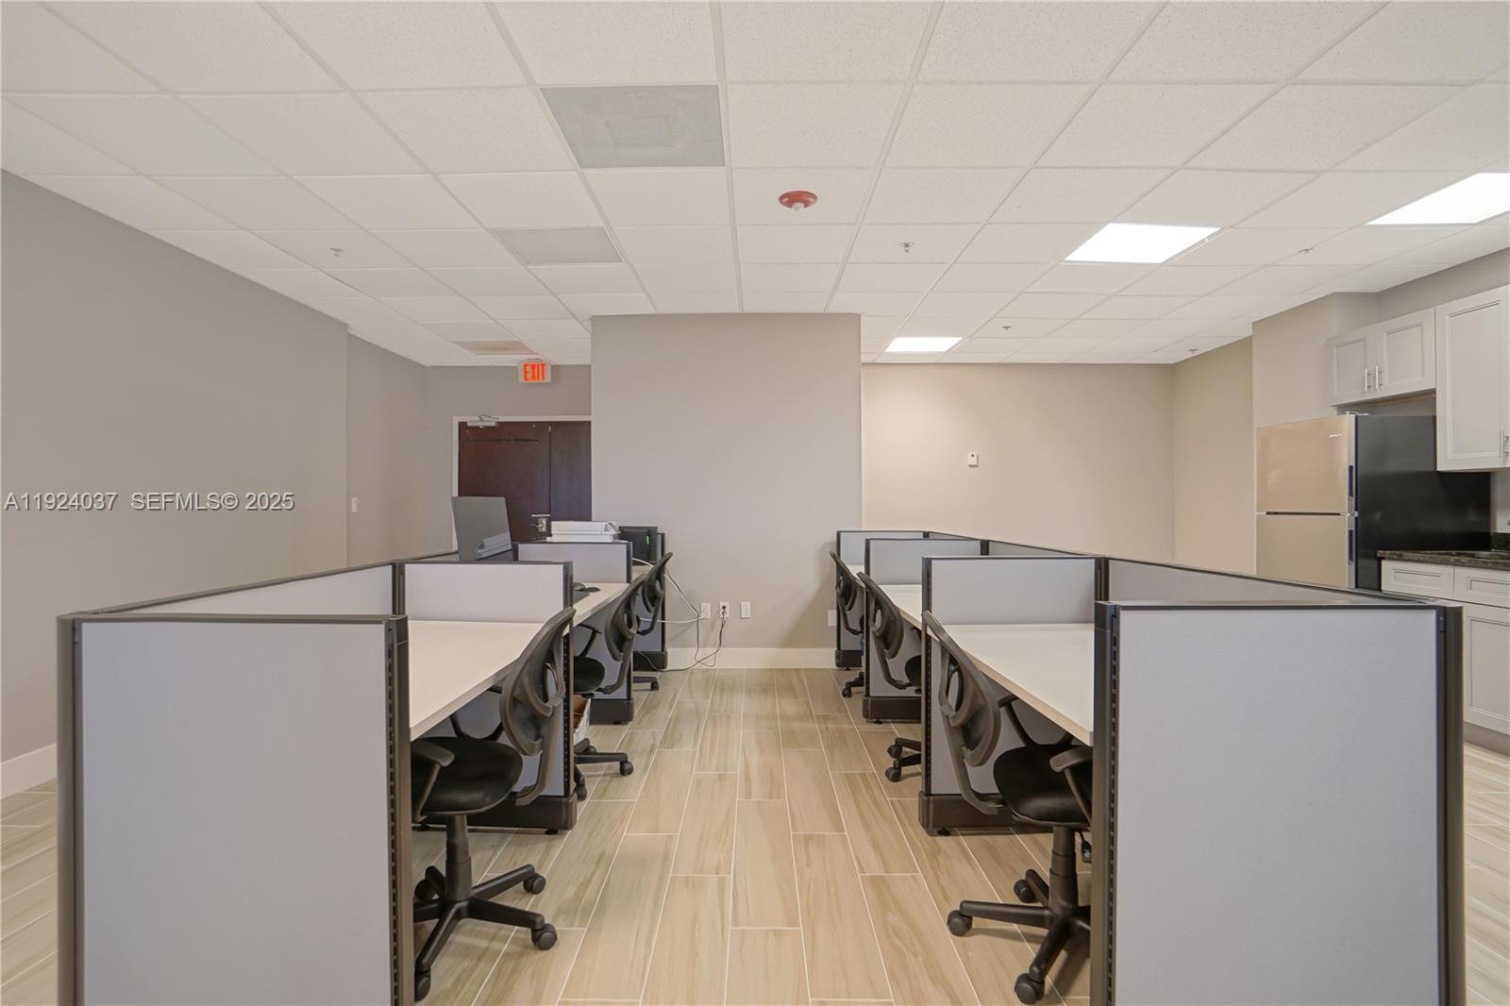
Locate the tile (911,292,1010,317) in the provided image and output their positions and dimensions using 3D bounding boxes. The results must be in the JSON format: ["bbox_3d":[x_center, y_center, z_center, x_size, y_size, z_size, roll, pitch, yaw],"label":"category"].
[{"bbox_3d":[1.483,-1.422,4.840,0.618,0.020,0.576,0,0,0],"label":"tile"}]

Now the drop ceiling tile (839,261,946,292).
[{"bbox_3d":[0.844,-1.403,4.212,0.614,0.020,0.557,0,0,1],"label":"drop ceiling tile"}]

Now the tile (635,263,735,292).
[{"bbox_3d":[-0.413,-1.413,4.208,0.620,0.020,0.580,0,0,0],"label":"tile"}]

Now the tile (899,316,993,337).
[{"bbox_3d":[1.488,-1.422,5.415,0.618,0.020,0.576,0,0,0],"label":"tile"}]

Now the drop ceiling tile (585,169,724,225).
[{"bbox_3d":[-0.415,-1.396,3.082,0.615,0.018,0.570,0,0,0],"label":"drop ceiling tile"}]

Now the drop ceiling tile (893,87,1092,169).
[{"bbox_3d":[0.869,-1.459,2.614,0.630,0.020,0.595,0,0,0],"label":"drop ceiling tile"}]

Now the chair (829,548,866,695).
[{"bbox_3d":[0.800,0.790,4.380,0.620,0.930,0.600,0,0,0],"label":"chair"}]

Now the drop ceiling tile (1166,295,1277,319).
[{"bbox_3d":[3.337,-1.408,4.752,0.614,0.020,0.557,0,0,1],"label":"drop ceiling tile"}]

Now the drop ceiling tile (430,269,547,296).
[{"bbox_3d":[-1.647,-1.391,4.210,0.615,0.018,0.570,0,0,0],"label":"drop ceiling tile"}]

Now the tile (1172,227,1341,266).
[{"bbox_3d":[2.824,-1.461,3.804,0.630,0.020,0.595,0,0,0],"label":"tile"}]

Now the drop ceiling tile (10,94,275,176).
[{"bbox_3d":[-2.280,-1.395,2.564,0.620,0.020,0.580,0,0,0],"label":"drop ceiling tile"}]

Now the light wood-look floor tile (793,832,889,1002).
[{"bbox_3d":[0.242,1.249,2.103,0.207,0.010,0.846,0,0,0],"label":"light wood-look floor tile"}]

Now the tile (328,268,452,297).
[{"bbox_3d":[-2.266,-1.388,4.216,0.615,0.018,0.570,0,0,0],"label":"tile"}]

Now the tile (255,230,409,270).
[{"bbox_3d":[-2.364,-1.448,3.823,0.630,0.020,0.595,0,0,0],"label":"tile"}]

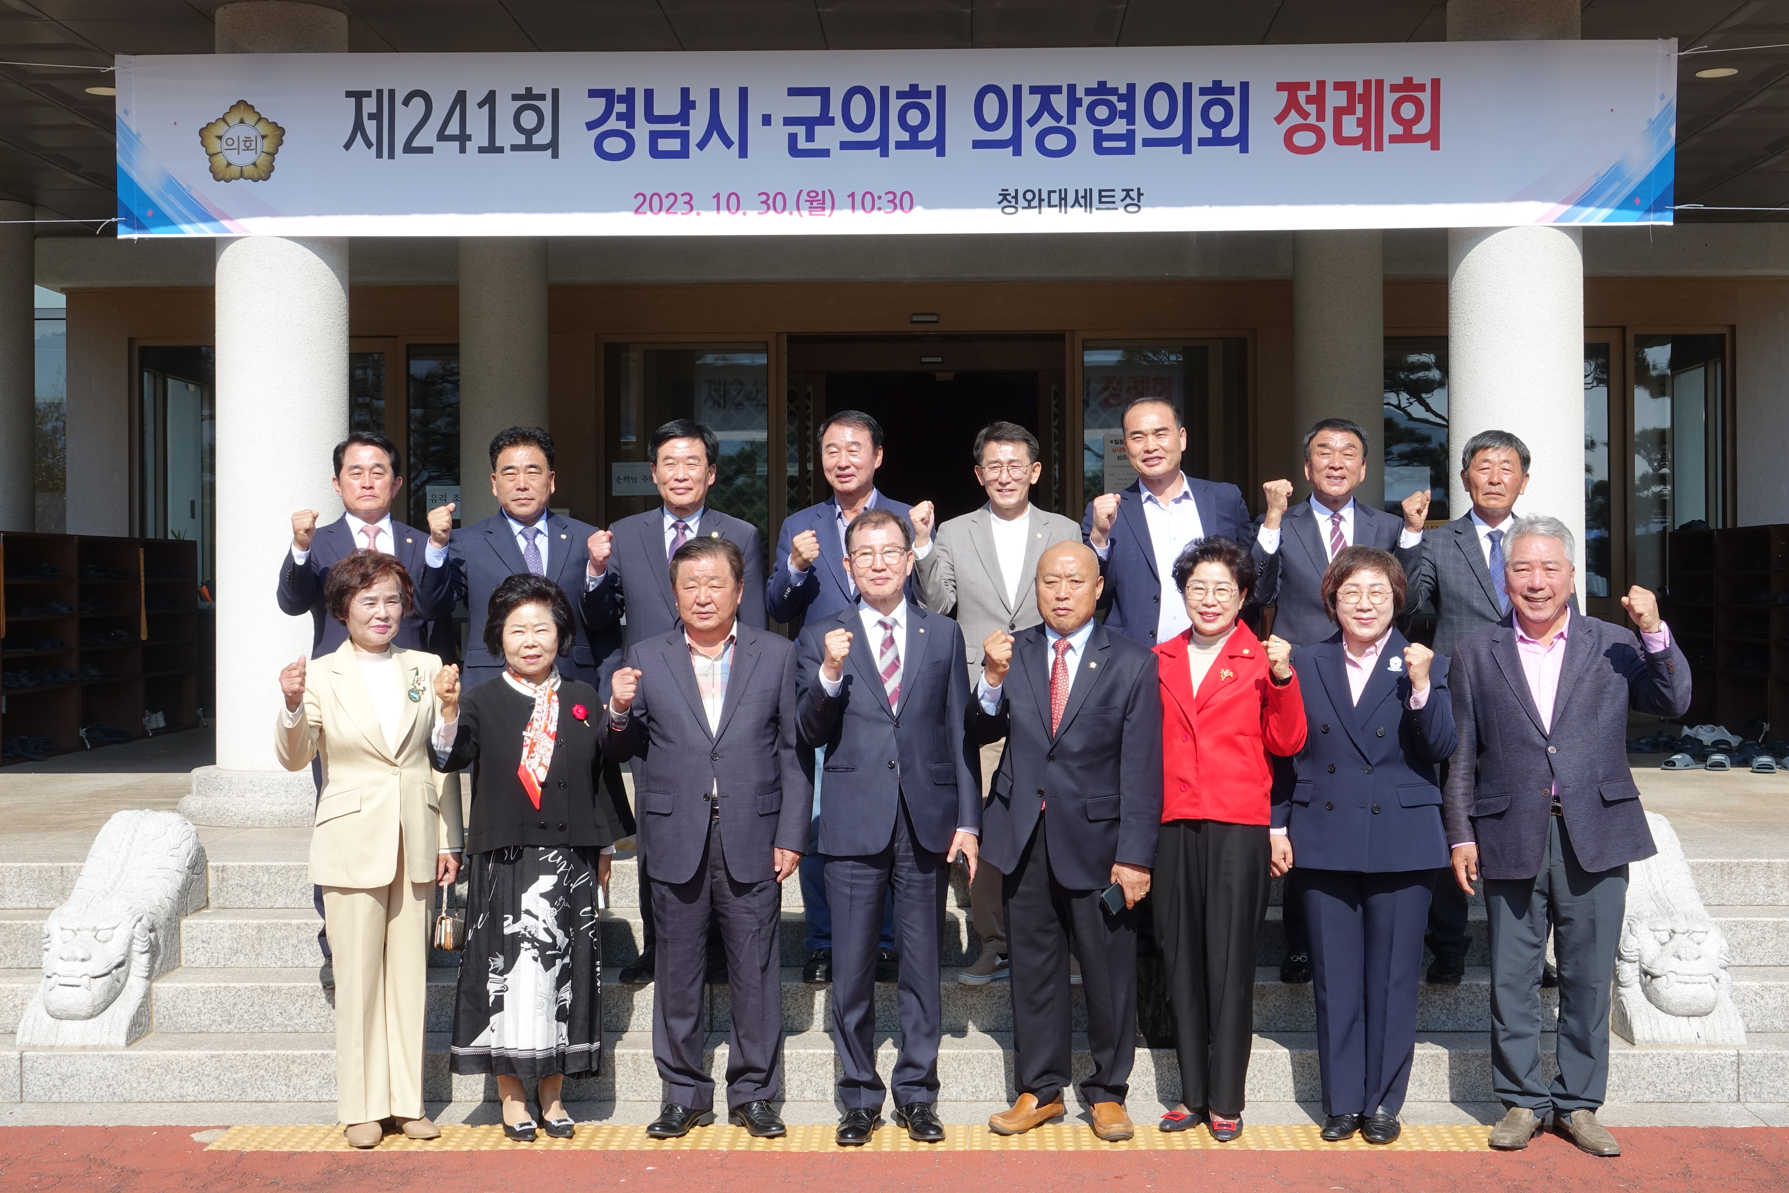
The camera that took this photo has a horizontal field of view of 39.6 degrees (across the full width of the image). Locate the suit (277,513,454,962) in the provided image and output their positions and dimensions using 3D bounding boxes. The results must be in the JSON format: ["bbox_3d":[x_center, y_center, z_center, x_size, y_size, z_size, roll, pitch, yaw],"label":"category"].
[{"bbox_3d":[-1.625,0.435,7.630,0.541,1.378,0.360,0,0,-5],"label":"suit"}]

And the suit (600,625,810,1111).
[{"bbox_3d":[-0.526,0.757,6.900,0.582,1.357,0.370,0,0,0],"label":"suit"}]

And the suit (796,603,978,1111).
[{"bbox_3d":[-0.021,0.708,6.747,0.494,1.378,0.340,0,0,0],"label":"suit"}]

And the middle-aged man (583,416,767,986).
[{"bbox_3d":[-0.676,0.310,7.650,0.572,1.734,0.410,0,0,0],"label":"middle-aged man"}]

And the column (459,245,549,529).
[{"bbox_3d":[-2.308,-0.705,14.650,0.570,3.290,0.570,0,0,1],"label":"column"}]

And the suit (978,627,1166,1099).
[{"bbox_3d":[0.474,0.731,6.787,0.508,1.325,0.340,0,0,10],"label":"suit"}]

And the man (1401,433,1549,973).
[{"bbox_3d":[1.826,0.334,7.720,0.504,1.712,0.420,0,0,5],"label":"man"}]

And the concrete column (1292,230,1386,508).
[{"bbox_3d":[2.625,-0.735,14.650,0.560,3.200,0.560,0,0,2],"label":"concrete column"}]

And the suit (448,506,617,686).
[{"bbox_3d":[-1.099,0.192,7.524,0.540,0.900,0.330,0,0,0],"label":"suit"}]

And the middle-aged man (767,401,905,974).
[{"bbox_3d":[-0.154,0.305,7.524,0.457,1.744,0.370,0,0,-5],"label":"middle-aged man"}]

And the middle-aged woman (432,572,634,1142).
[{"bbox_3d":[-1.002,0.710,6.880,0.561,1.552,0.420,0,0,-10],"label":"middle-aged woman"}]

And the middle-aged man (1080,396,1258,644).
[{"bbox_3d":[0.858,0.284,7.720,0.547,1.811,0.420,0,0,6],"label":"middle-aged man"}]

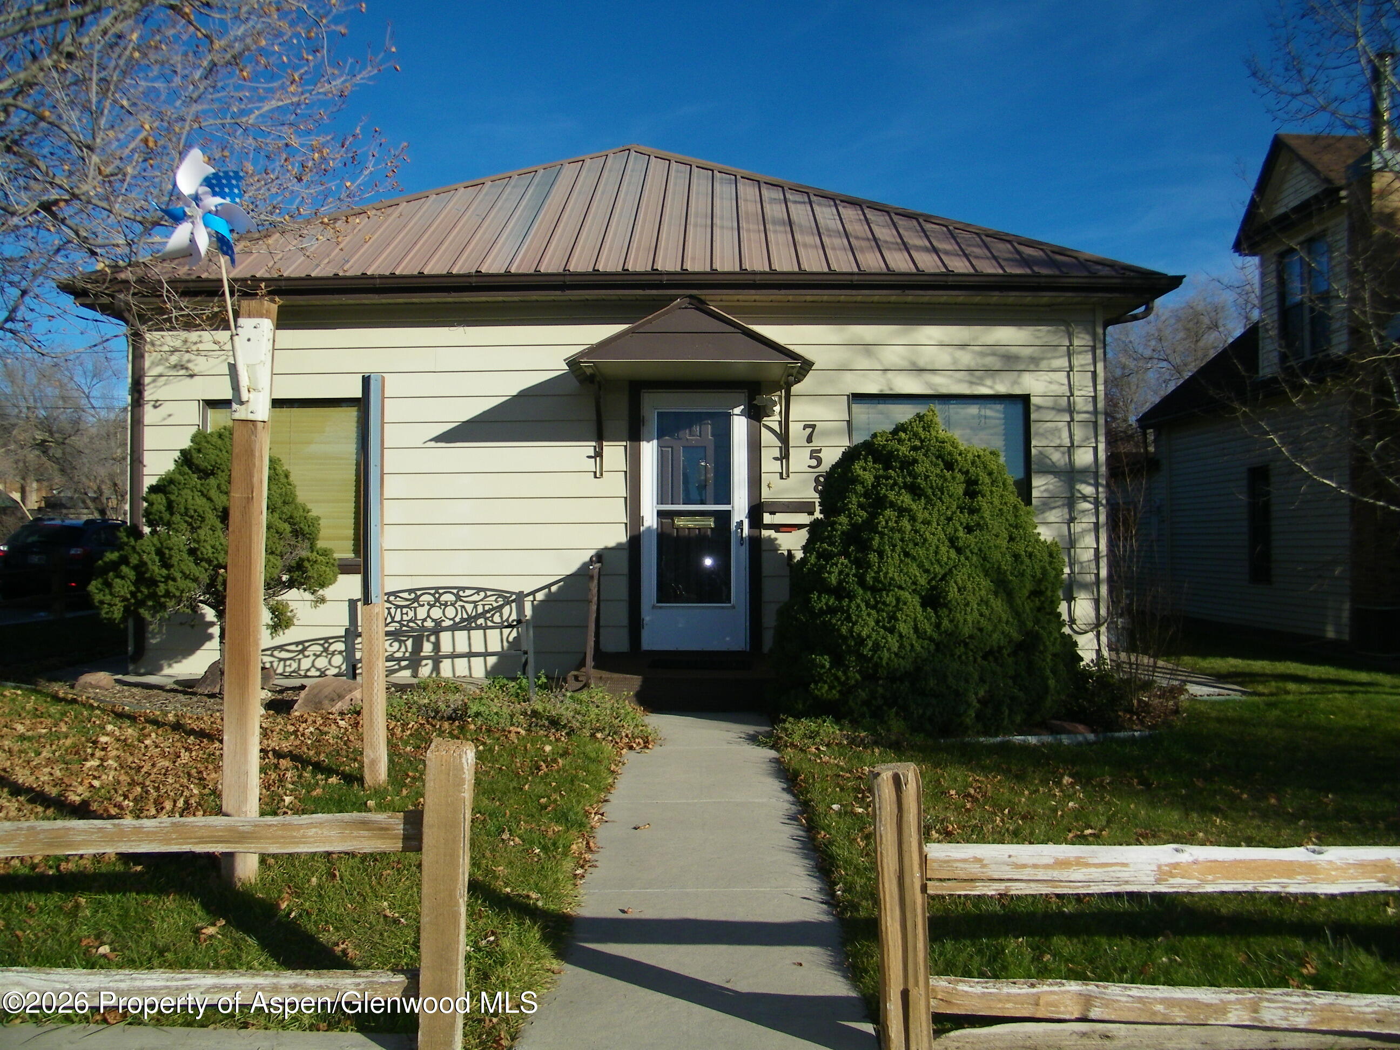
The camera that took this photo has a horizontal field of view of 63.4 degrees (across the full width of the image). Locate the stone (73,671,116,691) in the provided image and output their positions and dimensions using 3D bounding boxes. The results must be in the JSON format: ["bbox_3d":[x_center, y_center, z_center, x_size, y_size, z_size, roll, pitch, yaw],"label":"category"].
[{"bbox_3d":[-4.405,1.141,8.218,0.280,0.140,0.230,0,-2,0],"label":"stone"}]

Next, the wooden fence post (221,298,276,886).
[{"bbox_3d":[-1.609,0.226,4.045,0.095,2.060,0.095,1,-2,0],"label":"wooden fence post"}]

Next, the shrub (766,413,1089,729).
[{"bbox_3d":[1.591,0.228,7.947,2.120,2.100,1.950,0,-2,0],"label":"shrub"}]

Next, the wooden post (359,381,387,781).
[{"bbox_3d":[-1.649,0.280,5.724,0.095,2.080,0.095,-1,-2,0],"label":"wooden post"}]

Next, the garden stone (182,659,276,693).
[{"bbox_3d":[-3.396,1.089,8.120,0.600,0.230,0.420,0,-2,0],"label":"garden stone"}]

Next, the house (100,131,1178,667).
[{"bbox_3d":[-0.606,-1.468,13.454,8.500,5.600,9.800,0,-2,0],"label":"house"}]

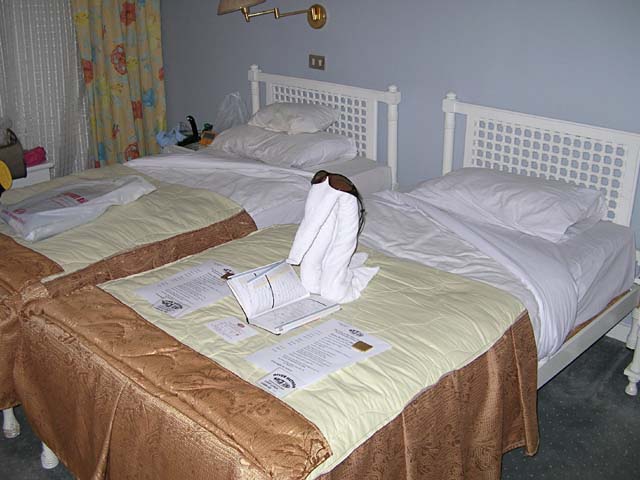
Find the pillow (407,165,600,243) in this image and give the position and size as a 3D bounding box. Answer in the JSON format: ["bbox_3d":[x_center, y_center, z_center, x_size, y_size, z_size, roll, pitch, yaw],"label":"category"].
[{"bbox_3d":[0.738,-0.196,2.708,0.360,0.145,0.750,-22,31,-39],"label":"pillow"}]

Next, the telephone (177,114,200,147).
[{"bbox_3d":[-0.809,-0.673,4.053,0.100,0.160,0.170,14,28,32],"label":"telephone"}]

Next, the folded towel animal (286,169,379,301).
[{"bbox_3d":[0.049,-0.026,1.985,0.170,0.395,0.340,18,30,38],"label":"folded towel animal"}]

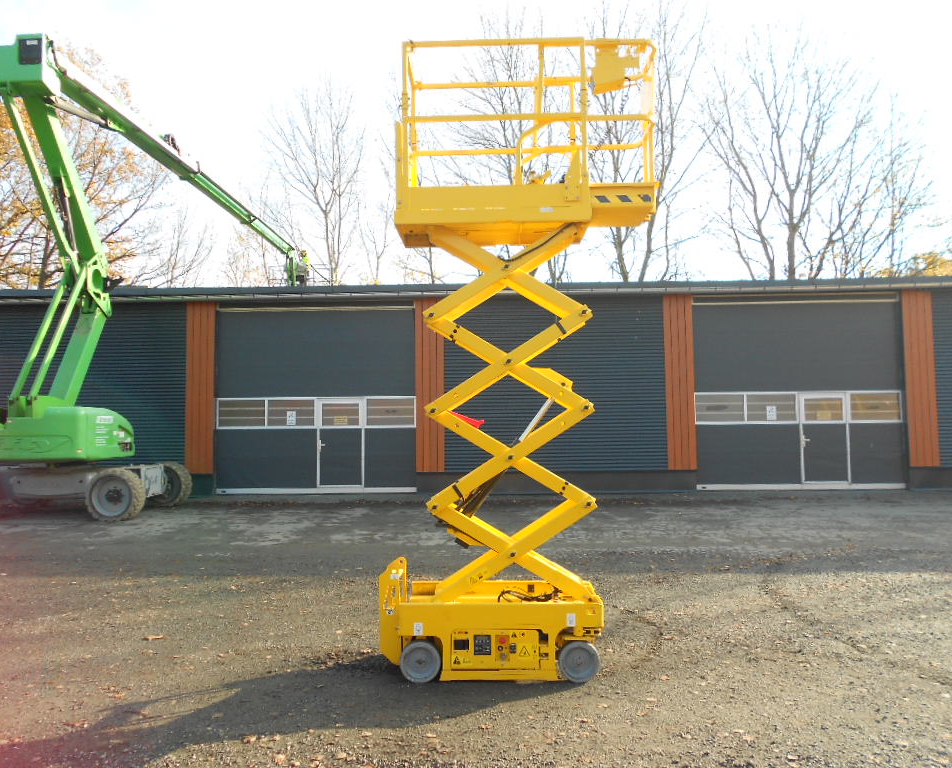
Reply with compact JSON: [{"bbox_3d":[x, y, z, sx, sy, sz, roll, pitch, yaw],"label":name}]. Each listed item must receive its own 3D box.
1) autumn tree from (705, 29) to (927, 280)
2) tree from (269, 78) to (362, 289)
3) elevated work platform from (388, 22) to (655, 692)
[{"bbox_3d":[13.317,-5.343,29.383,8.541,17.006,8.114,-1,-4,0],"label":"autumn tree"},{"bbox_3d":[-6.754,-4.692,32.364,3.986,16.605,3.787,-1,-4,0],"label":"tree"},{"bbox_3d":[0.296,-0.185,5.349,1.894,4.224,0.760,-1,-4,1],"label":"elevated work platform"}]

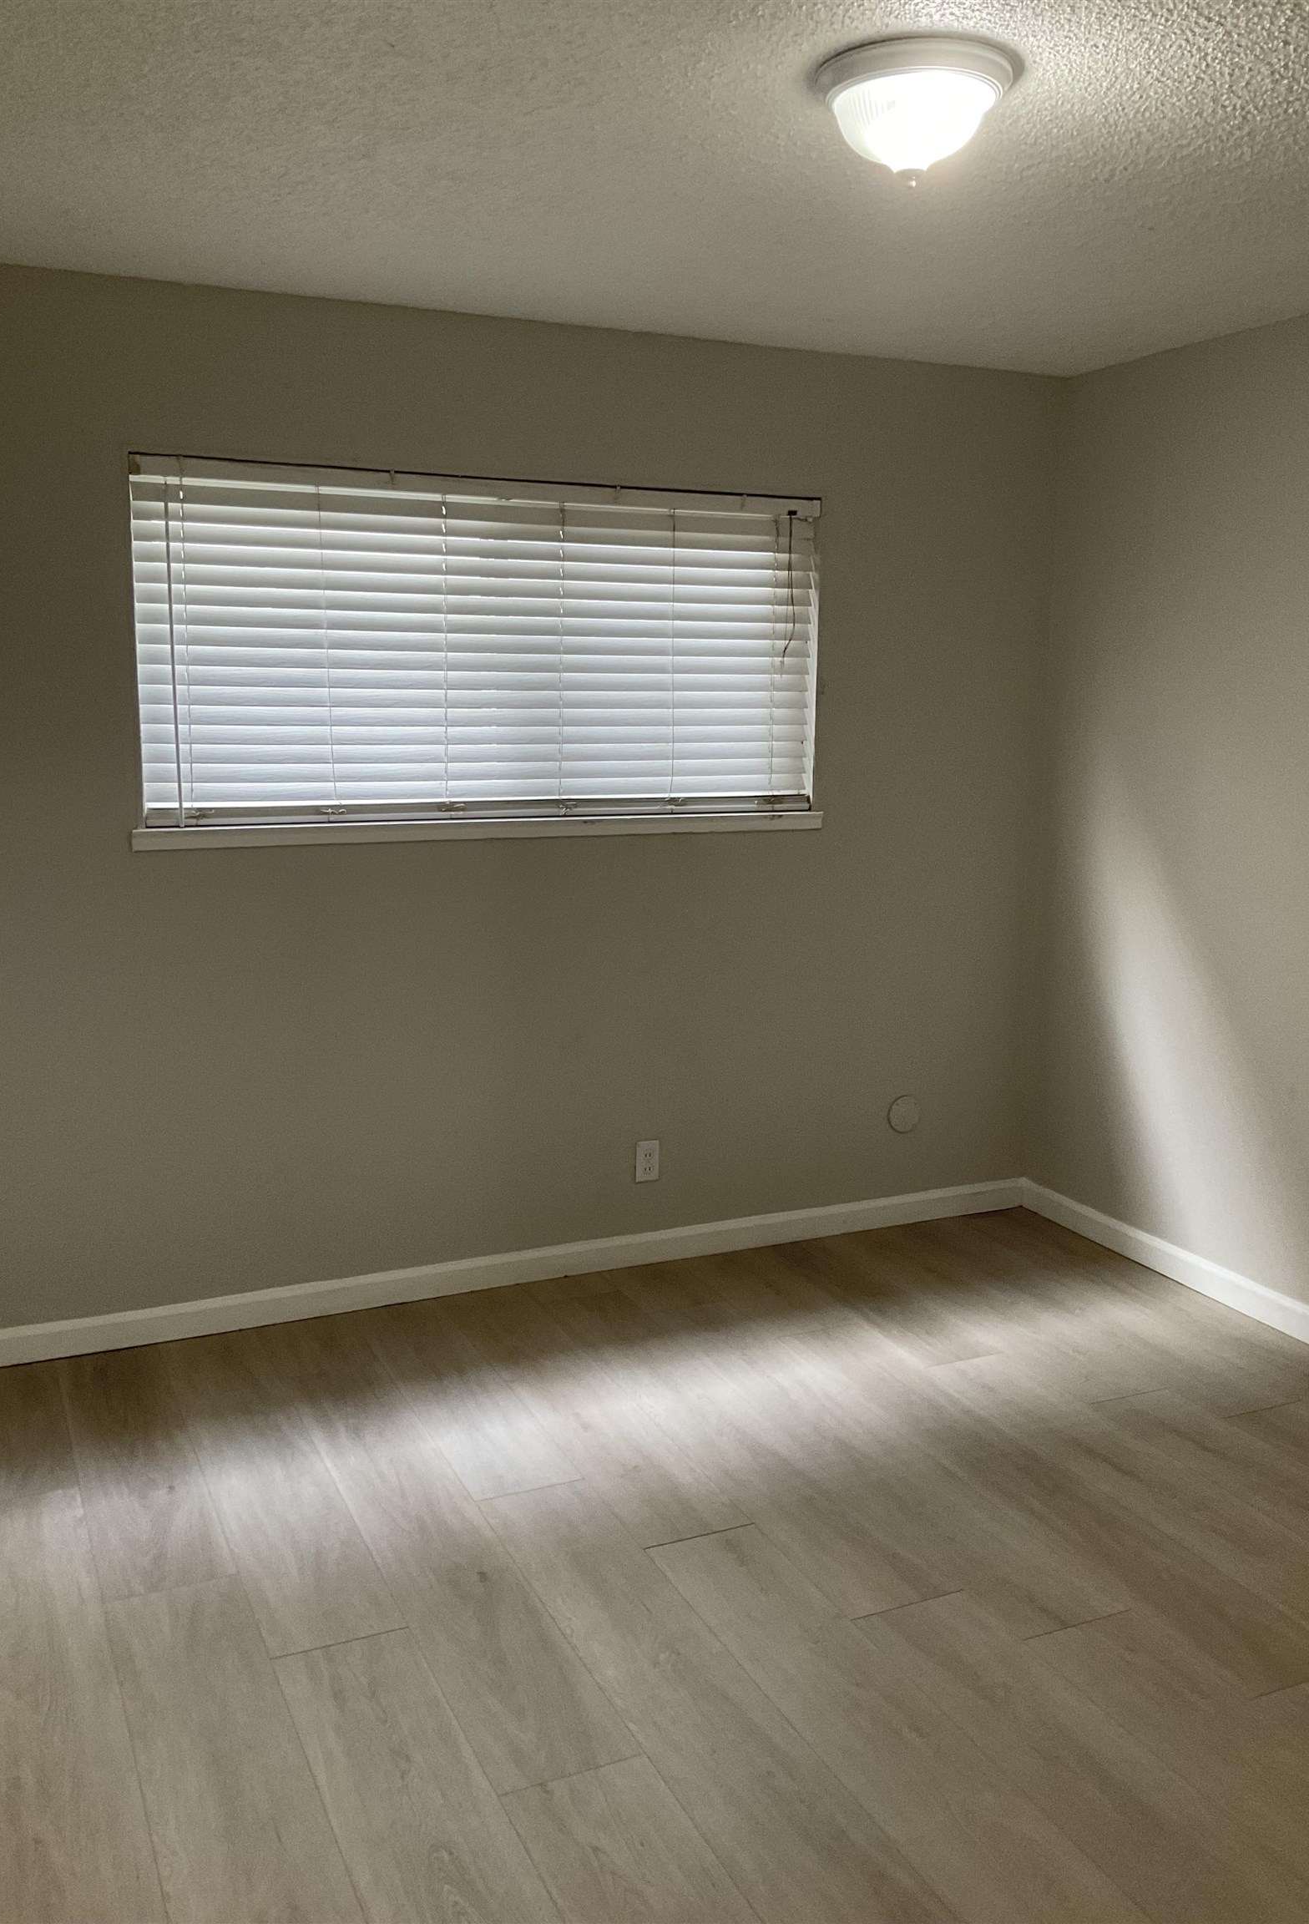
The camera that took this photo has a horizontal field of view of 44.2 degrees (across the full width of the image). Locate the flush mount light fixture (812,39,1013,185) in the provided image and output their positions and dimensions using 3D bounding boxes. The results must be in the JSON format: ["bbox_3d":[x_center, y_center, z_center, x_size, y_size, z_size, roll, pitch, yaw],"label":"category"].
[{"bbox_3d":[0.359,-1.161,2.251,0.275,0.152,0.275,1,10,0],"label":"flush mount light fixture"}]

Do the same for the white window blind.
[{"bbox_3d":[-0.368,-0.754,3.977,1.755,0.845,0.100,-4,11,-25],"label":"white window blind"}]

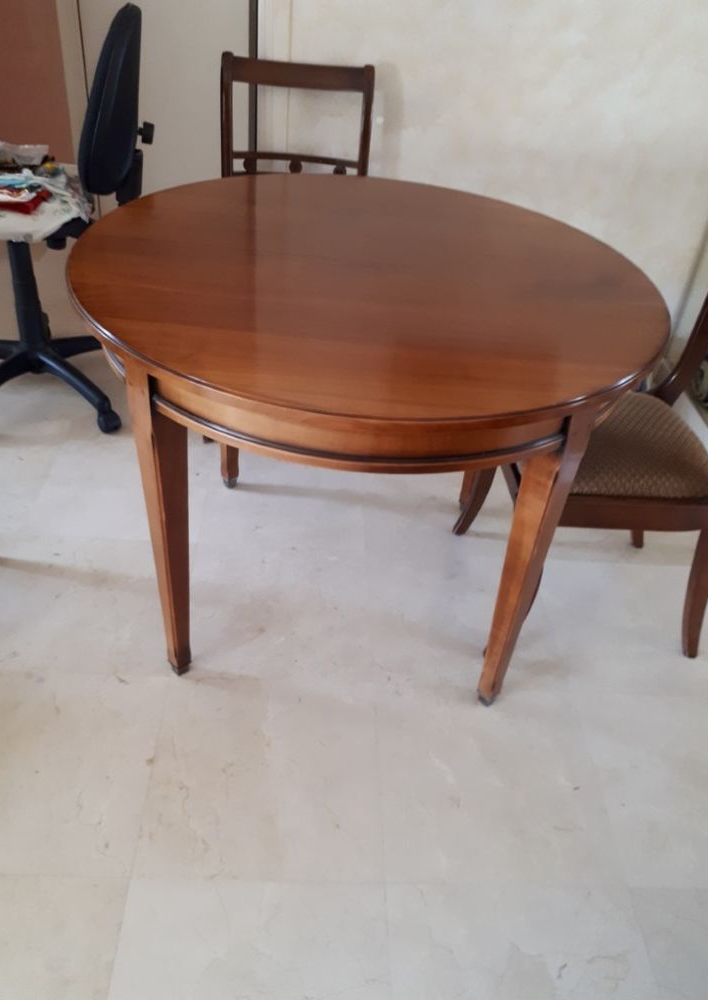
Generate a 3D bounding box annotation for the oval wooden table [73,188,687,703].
[{"bbox_3d":[-0.001,-0.118,1.574,1.005,0.745,1.005,5,38,-1],"label":"oval wooden table"}]

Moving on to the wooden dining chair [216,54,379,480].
[{"bbox_3d":[-0.172,-0.640,2.096,0.440,0.890,0.500,4,38,-3],"label":"wooden dining chair"}]

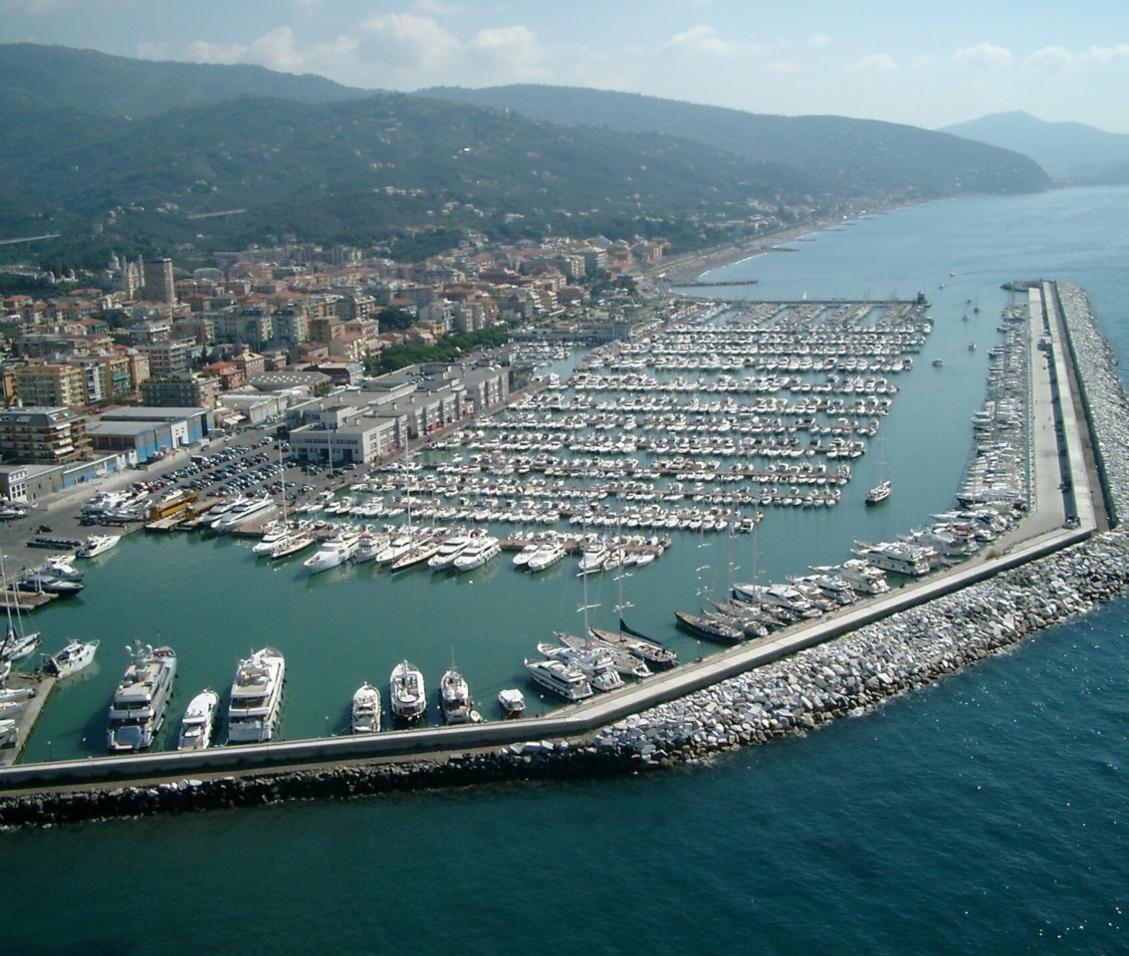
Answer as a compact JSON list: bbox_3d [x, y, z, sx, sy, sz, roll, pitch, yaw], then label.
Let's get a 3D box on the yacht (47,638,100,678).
[{"bbox_3d":[-104.560,37.140,291.220,4.200,5.800,13.300,5,14,25],"label":"yacht"}]

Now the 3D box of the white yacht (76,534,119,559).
[{"bbox_3d":[-129.280,17.720,380.100,4.400,5.000,14.000,4,14,22],"label":"white yacht"}]

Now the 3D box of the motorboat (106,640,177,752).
[{"bbox_3d":[-81.940,39.690,266.150,8.000,13.500,38.500,-3,12,-6],"label":"motorboat"}]

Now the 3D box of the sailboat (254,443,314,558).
[{"bbox_3d":[-76.340,6.190,379.130,5.000,30.000,20.500,4,14,23],"label":"sailboat"}]

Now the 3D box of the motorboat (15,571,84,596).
[{"bbox_3d":[-132.160,27.600,349.130,19.800,4.700,5.000,1,13,15],"label":"motorboat"}]

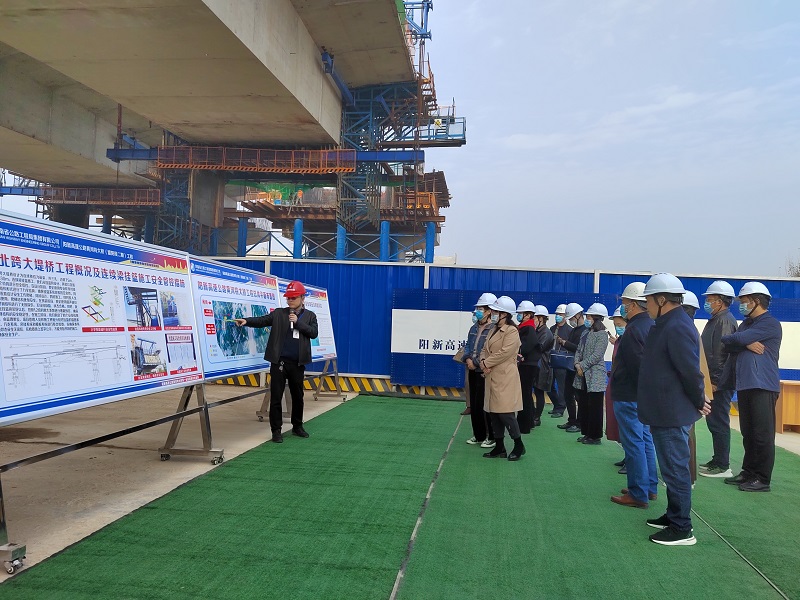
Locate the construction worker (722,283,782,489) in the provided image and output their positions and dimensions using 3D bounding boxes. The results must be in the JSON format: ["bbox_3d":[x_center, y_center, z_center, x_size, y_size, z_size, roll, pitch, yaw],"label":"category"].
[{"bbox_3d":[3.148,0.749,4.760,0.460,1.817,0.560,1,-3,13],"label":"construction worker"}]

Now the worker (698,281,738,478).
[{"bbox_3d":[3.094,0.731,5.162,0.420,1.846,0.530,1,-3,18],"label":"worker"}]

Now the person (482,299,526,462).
[{"bbox_3d":[1.105,0.806,5.675,0.440,1.689,0.500,3,-3,-24],"label":"person"}]

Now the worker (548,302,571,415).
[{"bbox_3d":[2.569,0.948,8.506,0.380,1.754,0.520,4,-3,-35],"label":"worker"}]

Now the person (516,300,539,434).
[{"bbox_3d":[1.702,0.873,7.096,0.370,1.722,0.470,2,-3,0],"label":"person"}]

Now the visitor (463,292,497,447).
[{"bbox_3d":[0.951,0.789,6.163,0.400,1.732,0.490,3,-3,-30],"label":"visitor"}]

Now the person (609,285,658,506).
[{"bbox_3d":[1.916,0.734,4.323,0.430,1.758,0.540,0,-3,33],"label":"person"}]

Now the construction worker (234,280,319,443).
[{"bbox_3d":[-1.410,0.679,6.118,0.920,1.789,0.520,2,-3,-9],"label":"construction worker"}]

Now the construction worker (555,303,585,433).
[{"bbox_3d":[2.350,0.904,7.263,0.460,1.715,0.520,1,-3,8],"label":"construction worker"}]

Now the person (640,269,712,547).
[{"bbox_3d":[1.877,0.701,3.634,0.430,1.771,0.550,1,-3,20],"label":"person"}]

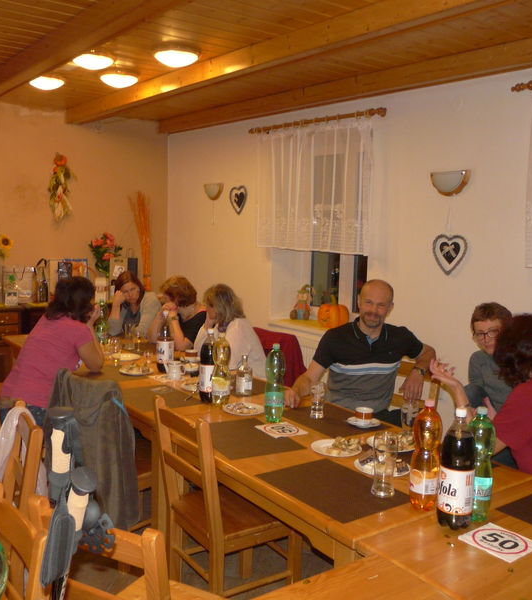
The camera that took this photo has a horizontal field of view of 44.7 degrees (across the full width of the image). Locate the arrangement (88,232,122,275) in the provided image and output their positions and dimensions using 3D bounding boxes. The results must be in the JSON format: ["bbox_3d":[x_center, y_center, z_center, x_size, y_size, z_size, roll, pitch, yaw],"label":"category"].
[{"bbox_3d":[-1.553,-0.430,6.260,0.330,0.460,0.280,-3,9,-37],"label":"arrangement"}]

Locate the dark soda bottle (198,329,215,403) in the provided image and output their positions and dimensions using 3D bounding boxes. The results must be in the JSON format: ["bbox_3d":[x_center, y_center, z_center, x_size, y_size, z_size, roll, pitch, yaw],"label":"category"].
[{"bbox_3d":[-0.264,0.313,3.124,0.104,0.348,0.104,-3,9,-37],"label":"dark soda bottle"}]

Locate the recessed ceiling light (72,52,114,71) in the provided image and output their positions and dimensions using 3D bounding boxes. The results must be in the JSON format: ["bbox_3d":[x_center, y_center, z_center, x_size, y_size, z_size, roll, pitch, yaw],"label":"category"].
[{"bbox_3d":[-1.069,-1.478,4.009,0.270,0.100,0.270,-3,8,-36],"label":"recessed ceiling light"}]

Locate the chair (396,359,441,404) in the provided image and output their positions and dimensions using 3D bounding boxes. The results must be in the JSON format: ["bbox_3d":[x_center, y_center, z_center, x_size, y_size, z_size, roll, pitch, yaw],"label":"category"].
[{"bbox_3d":[0.606,0.766,3.419,0.400,0.890,0.480,8,10,44],"label":"chair"}]

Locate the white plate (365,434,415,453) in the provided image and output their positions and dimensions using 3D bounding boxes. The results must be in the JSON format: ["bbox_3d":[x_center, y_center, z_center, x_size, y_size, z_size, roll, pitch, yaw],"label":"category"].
[{"bbox_3d":[0.488,0.558,2.499,0.195,0.022,0.195,1,7,0],"label":"white plate"}]

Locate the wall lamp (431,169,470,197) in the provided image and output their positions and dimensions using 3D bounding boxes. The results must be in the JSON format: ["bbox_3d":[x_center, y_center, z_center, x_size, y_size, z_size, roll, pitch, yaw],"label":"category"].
[{"bbox_3d":[1.136,-0.718,3.985,0.100,0.155,0.285,-3,8,-38],"label":"wall lamp"}]

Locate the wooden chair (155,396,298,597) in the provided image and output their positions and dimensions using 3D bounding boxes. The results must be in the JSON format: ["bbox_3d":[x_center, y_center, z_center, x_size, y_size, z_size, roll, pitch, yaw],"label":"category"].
[{"bbox_3d":[-0.158,0.848,2.662,0.495,0.925,0.400,-3,8,-35],"label":"wooden chair"}]

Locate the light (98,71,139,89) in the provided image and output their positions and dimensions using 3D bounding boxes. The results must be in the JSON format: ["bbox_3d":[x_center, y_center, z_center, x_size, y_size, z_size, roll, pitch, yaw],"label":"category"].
[{"bbox_3d":[-1.005,-1.500,4.460,0.285,0.100,0.285,2,7,0],"label":"light"}]

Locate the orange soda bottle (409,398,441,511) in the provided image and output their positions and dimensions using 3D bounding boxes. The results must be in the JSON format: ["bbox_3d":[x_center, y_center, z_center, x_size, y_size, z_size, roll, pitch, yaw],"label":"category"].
[{"bbox_3d":[0.492,0.472,1.977,0.093,0.332,0.093,2,7,0],"label":"orange soda bottle"}]

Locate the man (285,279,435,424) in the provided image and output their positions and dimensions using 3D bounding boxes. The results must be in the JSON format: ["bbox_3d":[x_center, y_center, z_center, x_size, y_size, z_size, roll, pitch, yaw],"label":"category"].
[{"bbox_3d":[0.502,0.577,3.198,0.700,1.340,0.720,4,7,16],"label":"man"}]

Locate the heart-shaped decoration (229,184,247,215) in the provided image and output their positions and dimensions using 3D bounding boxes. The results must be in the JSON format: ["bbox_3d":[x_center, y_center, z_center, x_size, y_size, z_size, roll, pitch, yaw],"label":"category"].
[{"bbox_3d":[-0.244,-0.896,5.815,0.025,0.255,0.265,-3,8,-38],"label":"heart-shaped decoration"}]

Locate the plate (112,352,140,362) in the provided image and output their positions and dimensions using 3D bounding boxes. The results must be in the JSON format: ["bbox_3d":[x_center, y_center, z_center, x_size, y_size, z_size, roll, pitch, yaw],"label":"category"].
[{"bbox_3d":[-0.846,0.356,3.930,0.185,0.020,0.185,1,7,0],"label":"plate"}]

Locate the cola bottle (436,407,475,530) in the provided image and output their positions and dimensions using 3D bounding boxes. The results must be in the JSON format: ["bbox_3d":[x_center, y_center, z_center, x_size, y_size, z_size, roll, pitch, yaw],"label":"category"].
[{"bbox_3d":[0.551,0.479,1.844,0.104,0.342,0.104,-4,8,-34],"label":"cola bottle"}]

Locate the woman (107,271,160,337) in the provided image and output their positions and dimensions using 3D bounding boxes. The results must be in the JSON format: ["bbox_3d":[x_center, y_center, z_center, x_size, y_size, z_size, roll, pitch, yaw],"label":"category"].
[{"bbox_3d":[-1.000,0.389,4.870,0.500,1.220,0.720,2,7,9],"label":"woman"}]

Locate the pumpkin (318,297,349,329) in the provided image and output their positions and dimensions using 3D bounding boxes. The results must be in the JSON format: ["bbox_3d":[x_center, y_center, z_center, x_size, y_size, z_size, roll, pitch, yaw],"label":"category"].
[{"bbox_3d":[0.532,0.111,5.046,0.240,0.250,0.240,1,7,0],"label":"pumpkin"}]

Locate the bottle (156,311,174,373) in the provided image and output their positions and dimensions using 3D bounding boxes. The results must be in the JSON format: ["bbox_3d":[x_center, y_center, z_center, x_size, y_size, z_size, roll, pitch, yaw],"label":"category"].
[{"bbox_3d":[-0.570,0.240,3.659,0.101,0.338,0.101,2,7,0],"label":"bottle"}]

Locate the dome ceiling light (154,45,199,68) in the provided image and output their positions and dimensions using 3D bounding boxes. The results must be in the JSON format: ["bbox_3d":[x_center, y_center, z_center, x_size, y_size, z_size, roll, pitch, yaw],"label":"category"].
[{"bbox_3d":[-0.535,-1.462,3.893,0.275,0.090,0.275,1,7,0],"label":"dome ceiling light"}]

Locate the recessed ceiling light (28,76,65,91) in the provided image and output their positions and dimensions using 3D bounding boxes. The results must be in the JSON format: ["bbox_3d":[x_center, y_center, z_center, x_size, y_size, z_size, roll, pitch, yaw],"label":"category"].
[{"bbox_3d":[-1.586,-1.582,4.696,0.270,0.090,0.270,-4,9,-36],"label":"recessed ceiling light"}]

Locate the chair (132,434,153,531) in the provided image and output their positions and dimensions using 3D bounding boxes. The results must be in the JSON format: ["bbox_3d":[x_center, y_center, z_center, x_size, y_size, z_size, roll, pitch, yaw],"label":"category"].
[{"bbox_3d":[-0.663,0.770,3.191,0.400,0.925,0.495,7,9,40],"label":"chair"}]

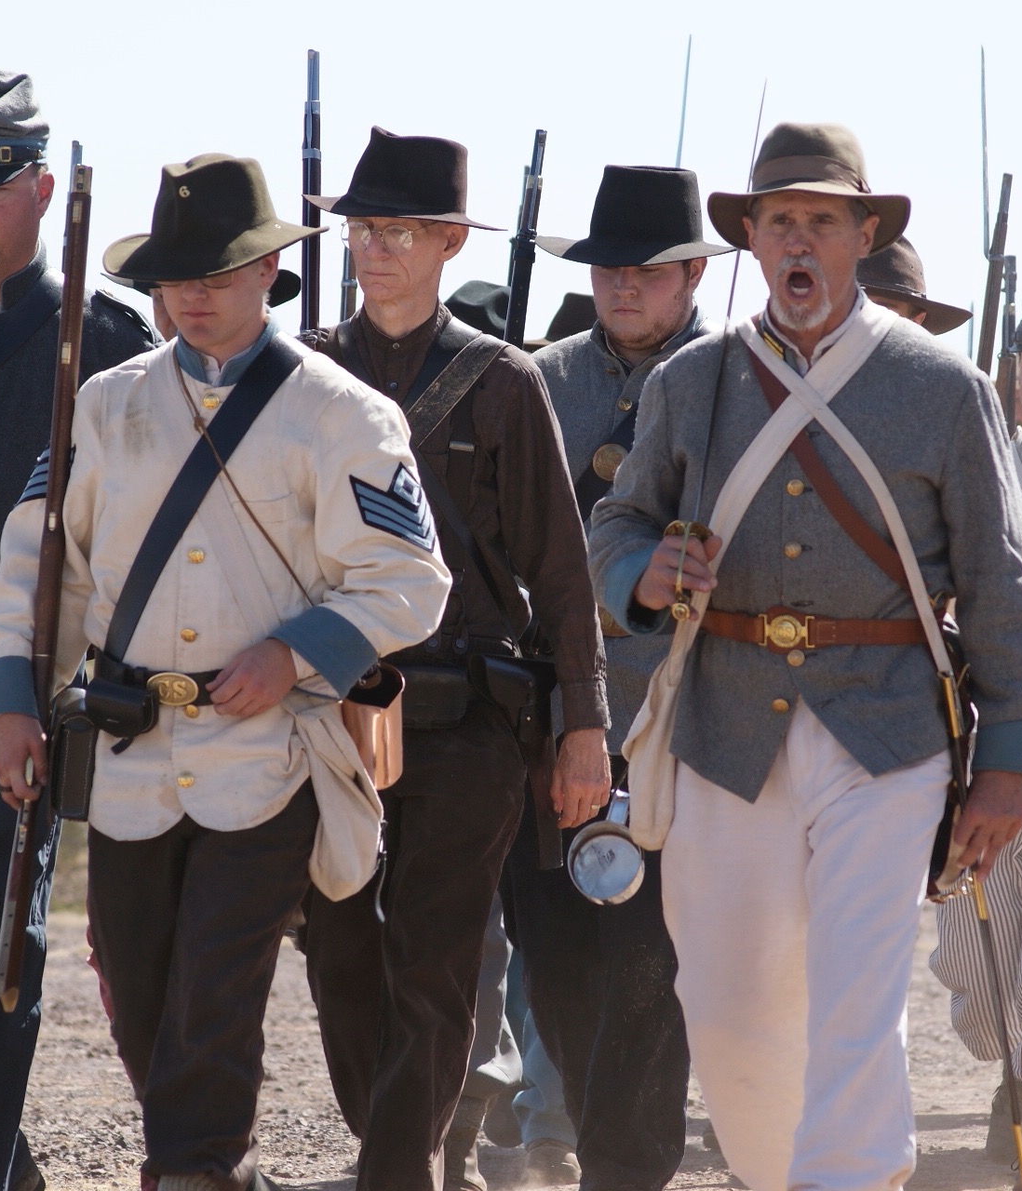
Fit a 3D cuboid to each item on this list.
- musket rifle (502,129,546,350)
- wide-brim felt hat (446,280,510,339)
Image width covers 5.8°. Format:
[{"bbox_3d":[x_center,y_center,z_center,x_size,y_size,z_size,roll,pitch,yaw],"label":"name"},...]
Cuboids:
[{"bbox_3d":[-0.035,-0.103,17.250,0.060,1.410,0.170,8,-2,-14],"label":"musket rifle"},{"bbox_3d":[-0.057,-0.552,19.800,0.330,0.145,0.360,0,-1,18],"label":"wide-brim felt hat"}]

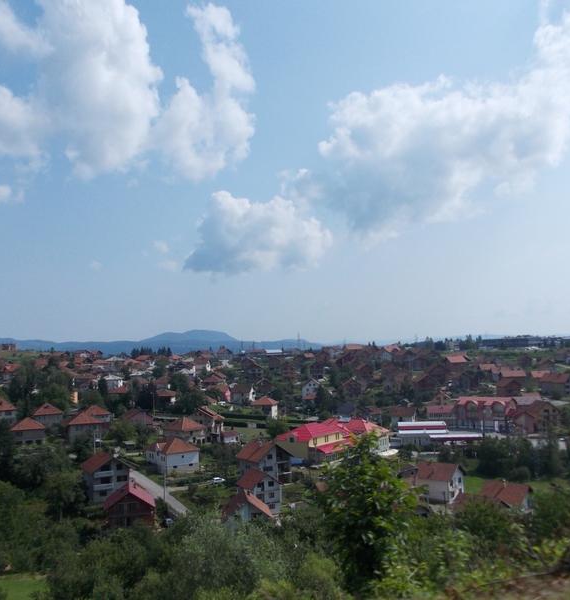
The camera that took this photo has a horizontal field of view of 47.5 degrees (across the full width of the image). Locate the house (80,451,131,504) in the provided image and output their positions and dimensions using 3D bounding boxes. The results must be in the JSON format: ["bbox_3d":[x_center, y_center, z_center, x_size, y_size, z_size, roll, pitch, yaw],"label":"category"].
[{"bbox_3d":[-38.036,37.526,138.557,9.200,9.000,9.300,2,-5,-32],"label":"house"}]

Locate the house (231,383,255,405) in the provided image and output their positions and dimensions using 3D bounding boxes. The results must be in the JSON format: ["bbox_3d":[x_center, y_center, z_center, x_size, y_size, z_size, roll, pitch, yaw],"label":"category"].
[{"bbox_3d":[-20.900,46.400,325.000,10.300,9.200,10.000,-2,-4,20],"label":"house"}]

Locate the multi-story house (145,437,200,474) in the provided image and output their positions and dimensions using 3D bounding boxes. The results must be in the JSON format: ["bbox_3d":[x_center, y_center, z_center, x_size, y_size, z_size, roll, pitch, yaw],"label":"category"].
[{"bbox_3d":[-29.577,40.732,170.000,9.700,9.000,10.300,3,-5,-40],"label":"multi-story house"}]

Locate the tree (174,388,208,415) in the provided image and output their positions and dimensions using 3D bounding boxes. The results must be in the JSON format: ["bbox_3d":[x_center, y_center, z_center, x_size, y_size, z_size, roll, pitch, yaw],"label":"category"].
[{"bbox_3d":[-38.229,40.941,262.000,13.200,10.800,11.000,1,-4,-8],"label":"tree"}]

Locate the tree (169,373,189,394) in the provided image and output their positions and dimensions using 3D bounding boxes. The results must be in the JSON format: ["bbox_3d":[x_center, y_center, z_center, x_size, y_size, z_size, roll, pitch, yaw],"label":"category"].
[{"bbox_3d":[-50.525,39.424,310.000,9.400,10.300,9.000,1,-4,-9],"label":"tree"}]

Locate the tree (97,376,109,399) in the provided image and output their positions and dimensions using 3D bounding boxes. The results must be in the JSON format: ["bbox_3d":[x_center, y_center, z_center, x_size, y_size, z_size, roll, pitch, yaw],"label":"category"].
[{"bbox_3d":[-93.960,45.300,335.000,5.800,11.300,5.800,1,-4,-16],"label":"tree"}]

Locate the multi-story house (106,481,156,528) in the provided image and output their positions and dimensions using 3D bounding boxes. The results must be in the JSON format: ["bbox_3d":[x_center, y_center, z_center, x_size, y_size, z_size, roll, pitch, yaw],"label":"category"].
[{"bbox_3d":[-29.397,38.796,122.734,9.000,6.500,9.200,1,-4,-14],"label":"multi-story house"}]

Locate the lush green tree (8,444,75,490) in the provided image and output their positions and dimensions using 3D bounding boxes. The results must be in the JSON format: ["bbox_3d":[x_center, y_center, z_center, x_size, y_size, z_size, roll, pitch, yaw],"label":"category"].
[{"bbox_3d":[-57.197,39.345,152.000,15.033,10.805,12.778,1,-4,-21],"label":"lush green tree"}]

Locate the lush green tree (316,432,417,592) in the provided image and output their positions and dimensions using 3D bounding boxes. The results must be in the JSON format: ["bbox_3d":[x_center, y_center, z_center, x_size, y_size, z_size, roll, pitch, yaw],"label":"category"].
[{"bbox_3d":[1.448,3.776,11.500,1.813,2.844,1.813,0,-4,7],"label":"lush green tree"}]

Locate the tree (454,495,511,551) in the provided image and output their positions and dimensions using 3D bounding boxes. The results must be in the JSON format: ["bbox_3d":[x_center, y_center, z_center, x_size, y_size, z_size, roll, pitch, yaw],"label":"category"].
[{"bbox_3d":[23.006,25.904,75.000,6.954,6.259,6.606,-1,-4,17],"label":"tree"}]

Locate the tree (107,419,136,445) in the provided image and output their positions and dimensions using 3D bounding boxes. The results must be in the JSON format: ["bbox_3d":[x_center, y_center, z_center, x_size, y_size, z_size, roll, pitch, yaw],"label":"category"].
[{"bbox_3d":[-51.291,41.252,203.000,8.784,8.156,8.784,1,-4,-14],"label":"tree"}]

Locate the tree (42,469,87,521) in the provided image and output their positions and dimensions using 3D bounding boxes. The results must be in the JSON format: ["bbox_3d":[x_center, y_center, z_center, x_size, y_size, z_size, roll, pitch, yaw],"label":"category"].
[{"bbox_3d":[-45.121,39.594,132.000,8.800,10.300,8.500,1,-4,-19],"label":"tree"}]

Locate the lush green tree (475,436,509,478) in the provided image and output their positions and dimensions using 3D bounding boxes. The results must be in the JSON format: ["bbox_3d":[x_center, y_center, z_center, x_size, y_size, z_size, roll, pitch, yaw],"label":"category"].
[{"bbox_3d":[53.550,40.647,167.000,8.774,10.839,8.774,-1,-4,18],"label":"lush green tree"}]

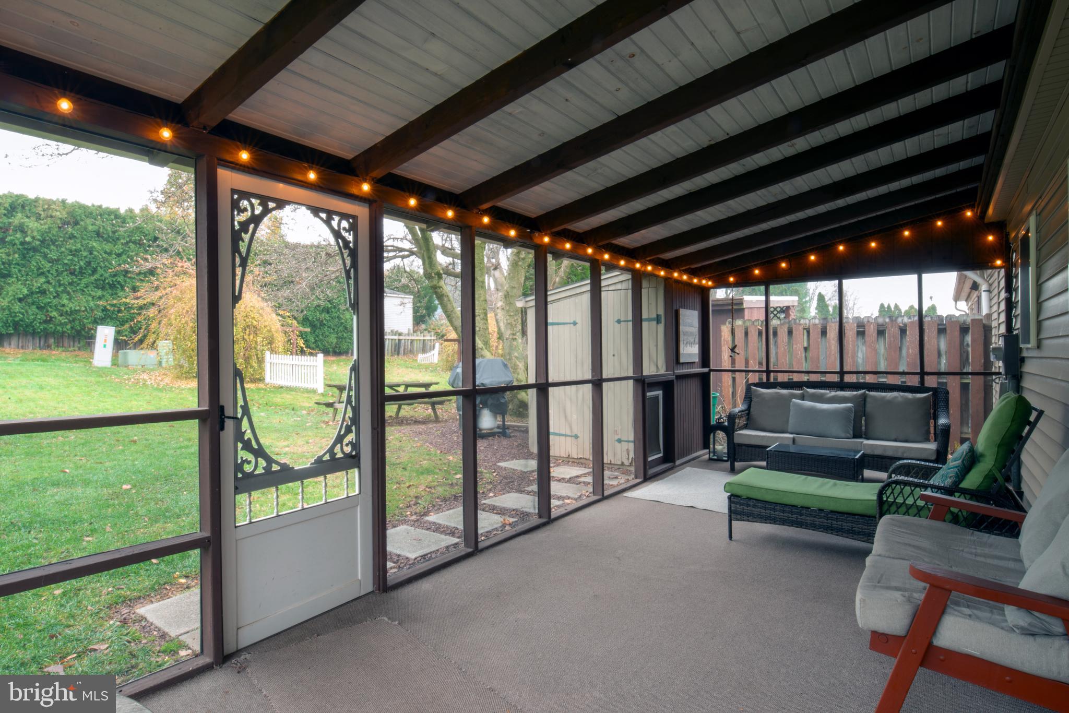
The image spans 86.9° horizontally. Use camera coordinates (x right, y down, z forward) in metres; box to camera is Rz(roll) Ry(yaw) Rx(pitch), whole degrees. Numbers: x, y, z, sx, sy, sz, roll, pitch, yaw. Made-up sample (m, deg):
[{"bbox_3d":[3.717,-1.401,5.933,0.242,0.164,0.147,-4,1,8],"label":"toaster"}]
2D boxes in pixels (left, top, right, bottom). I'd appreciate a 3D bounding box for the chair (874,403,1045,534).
[{"bbox_3d":[2.428,0.738,3.362,0.866,0.973,0.753,0,0,36],"label":"chair"}]

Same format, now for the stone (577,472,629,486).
[{"bbox_3d":[0.788,1.346,6.133,0.418,0.050,0.473,0,0,36],"label":"stone"}]

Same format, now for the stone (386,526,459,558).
[{"bbox_3d":[-0.910,1.357,4.080,0.610,0.050,0.442,0,0,36],"label":"stone"}]

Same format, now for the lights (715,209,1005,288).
[{"bbox_3d":[3.271,-1.134,6.022,2.680,0.530,0.100,0,0,36],"label":"lights"}]

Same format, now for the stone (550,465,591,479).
[{"bbox_3d":[0.347,1.348,6.470,0.429,0.050,0.547,0,0,36],"label":"stone"}]

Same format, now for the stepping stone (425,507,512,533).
[{"bbox_3d":[-0.521,1.352,4.600,0.632,0.050,0.442,0,0,36],"label":"stepping stone"}]

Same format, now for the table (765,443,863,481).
[{"bbox_3d":[2.514,1.028,5.061,0.732,0.379,0.394,0,0,36],"label":"table"}]

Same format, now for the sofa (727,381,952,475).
[{"bbox_3d":[3.068,0.741,5.760,1.899,0.939,0.828,0,0,36],"label":"sofa"}]

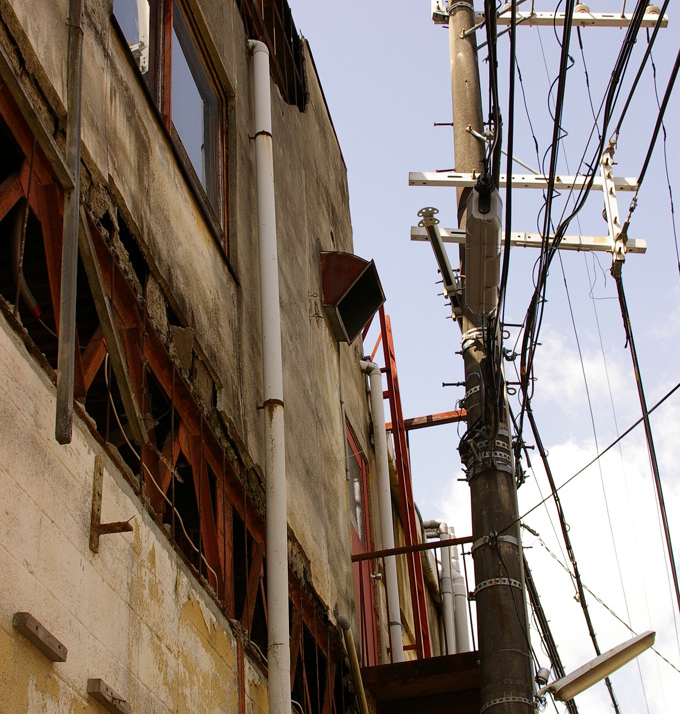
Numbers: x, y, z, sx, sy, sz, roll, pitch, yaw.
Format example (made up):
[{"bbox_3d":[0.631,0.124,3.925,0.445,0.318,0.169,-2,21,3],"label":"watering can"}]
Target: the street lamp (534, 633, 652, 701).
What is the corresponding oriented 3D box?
[{"bbox_3d":[1.334,1.615,6.650,0.690,0.090,0.150,-33,-40,8],"label":"street lamp"}]

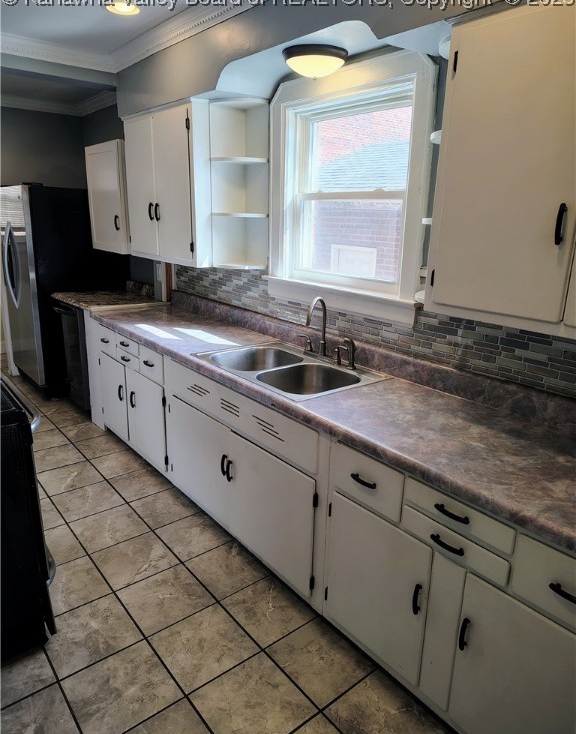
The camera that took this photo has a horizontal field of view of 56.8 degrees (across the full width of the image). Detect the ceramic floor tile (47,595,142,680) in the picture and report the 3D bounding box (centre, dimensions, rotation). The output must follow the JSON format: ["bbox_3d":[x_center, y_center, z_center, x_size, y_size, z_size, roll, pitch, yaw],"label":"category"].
[{"bbox_3d":[-0.746,1.001,2.006,0.304,0.010,0.304,-12,21,-37],"label":"ceramic floor tile"}]

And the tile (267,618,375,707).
[{"bbox_3d":[0.121,1.044,1.909,0.285,0.010,0.301,-12,21,-37],"label":"tile"}]

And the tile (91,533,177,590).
[{"bbox_3d":[-0.740,0.936,2.587,0.330,0.010,0.326,-12,21,-37],"label":"tile"}]

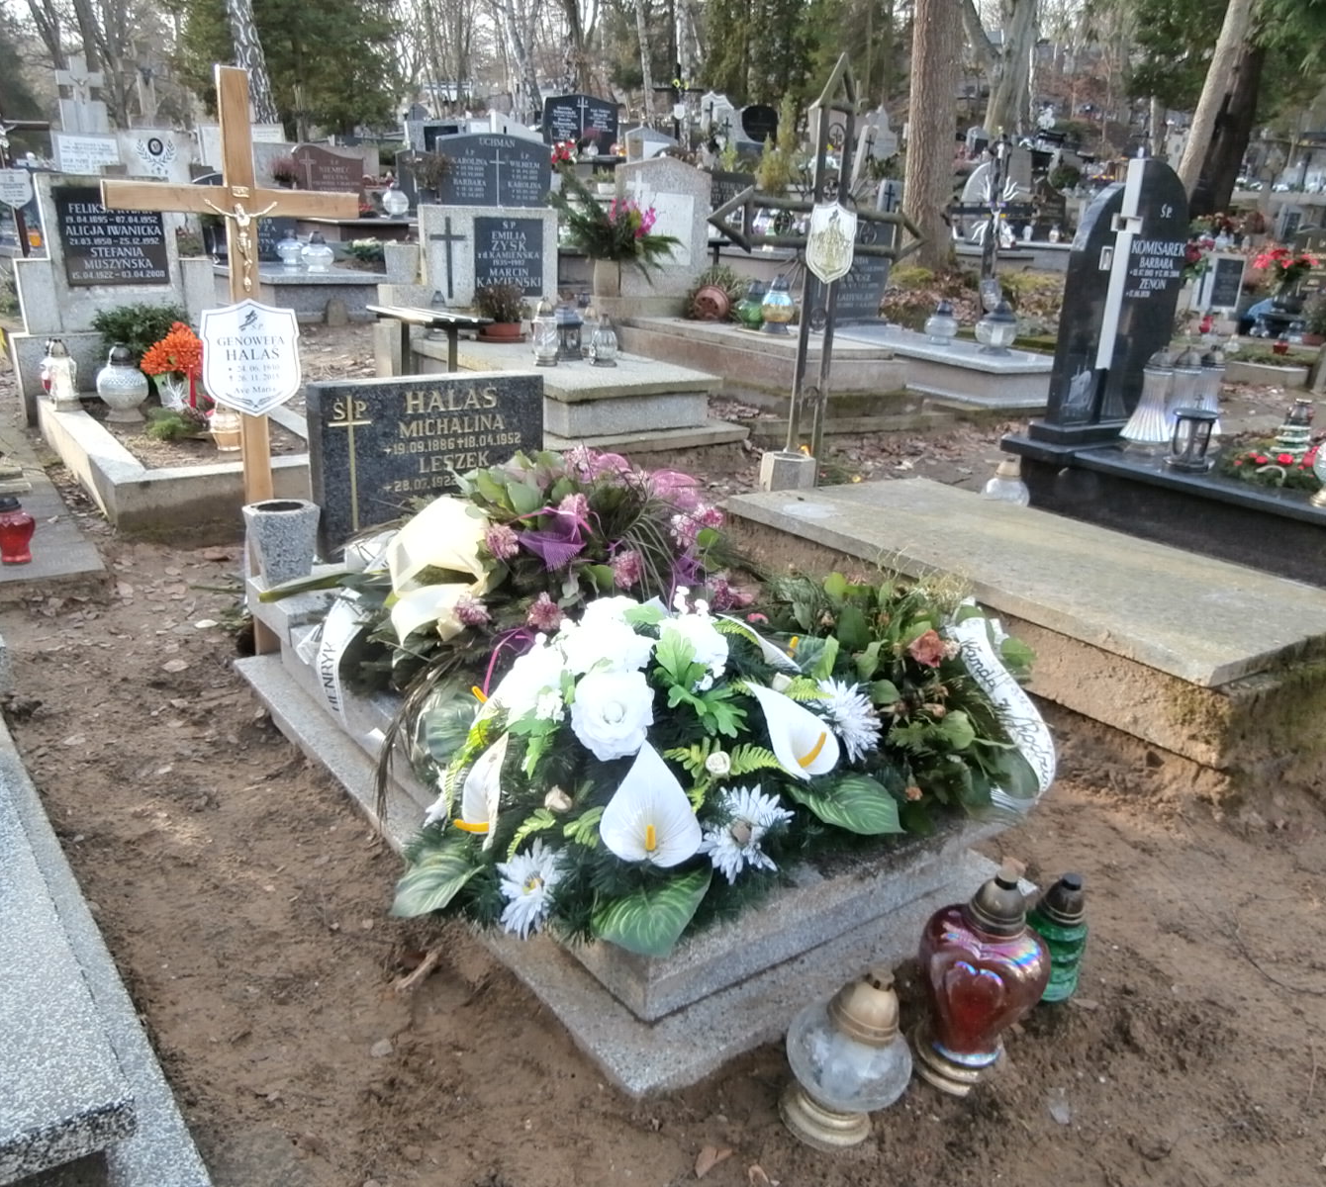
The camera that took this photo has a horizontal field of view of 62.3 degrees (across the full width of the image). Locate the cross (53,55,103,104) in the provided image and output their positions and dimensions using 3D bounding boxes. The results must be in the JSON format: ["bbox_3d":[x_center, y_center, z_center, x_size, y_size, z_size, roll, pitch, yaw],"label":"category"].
[{"bbox_3d":[-5.994,-5.271,11.258,0.450,0.460,0.120,-12,24,-36],"label":"cross"}]

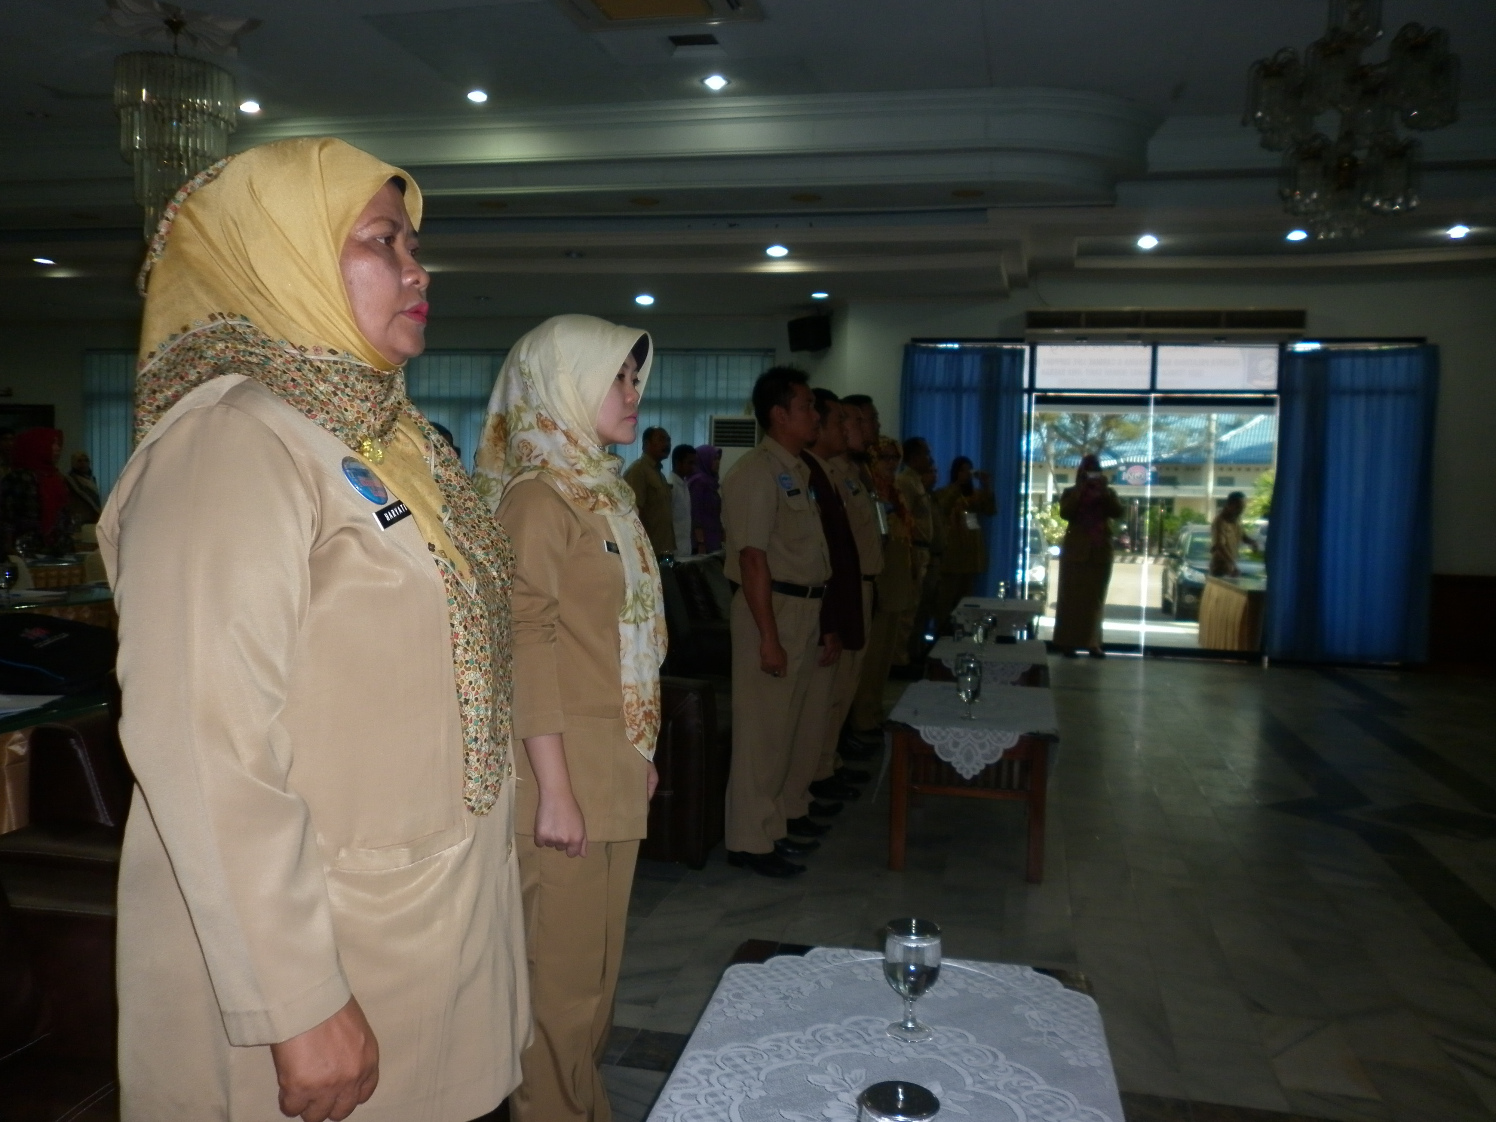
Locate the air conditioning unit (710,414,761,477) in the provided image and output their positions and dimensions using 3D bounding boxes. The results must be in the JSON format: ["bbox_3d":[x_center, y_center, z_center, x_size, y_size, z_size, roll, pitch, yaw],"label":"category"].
[{"bbox_3d":[-0.103,-0.294,10.200,0.460,1.890,0.330,2,3,4],"label":"air conditioning unit"}]

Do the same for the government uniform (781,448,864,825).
[{"bbox_3d":[0.284,0.252,4.628,0.340,1.400,0.520,3,4,20],"label":"government uniform"}]

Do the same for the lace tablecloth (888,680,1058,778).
[{"bbox_3d":[0.863,0.626,4.576,0.610,0.190,1.120,2,3,13],"label":"lace tablecloth"}]

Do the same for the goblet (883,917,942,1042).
[{"bbox_3d":[0.234,0.602,1.725,0.081,0.155,0.081,1,3,0],"label":"goblet"}]

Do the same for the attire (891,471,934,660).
[{"bbox_3d":[1.188,0.044,8.775,0.320,1.450,0.480,2,3,13],"label":"attire"}]

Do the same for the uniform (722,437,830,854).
[{"bbox_3d":[0.094,0.276,4.146,0.350,1.410,0.520,3,4,20],"label":"uniform"}]

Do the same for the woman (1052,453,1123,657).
[{"bbox_3d":[2.698,-0.048,9.650,0.560,1.620,0.460,2,3,7],"label":"woman"}]

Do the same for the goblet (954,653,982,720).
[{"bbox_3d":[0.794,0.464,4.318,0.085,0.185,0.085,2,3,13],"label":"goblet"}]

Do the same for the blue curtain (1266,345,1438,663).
[{"bbox_3d":[4.930,-0.461,9.892,1.240,2.580,0.160,2,3,13],"label":"blue curtain"}]

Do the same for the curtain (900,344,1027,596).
[{"bbox_3d":[1.739,-0.545,9.864,0.980,2.460,0.160,2,3,11],"label":"curtain"}]

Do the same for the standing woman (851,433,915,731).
[{"bbox_3d":[0.732,0.119,6.579,0.310,1.586,0.460,2,3,24],"label":"standing woman"}]

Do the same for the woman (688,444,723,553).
[{"bbox_3d":[-0.305,-0.058,8.900,0.320,1.580,0.460,2,3,10],"label":"woman"}]

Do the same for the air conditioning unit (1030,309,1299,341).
[{"bbox_3d":[3.258,-1.857,9.463,2.080,0.250,0.230,2,3,11],"label":"air conditioning unit"}]

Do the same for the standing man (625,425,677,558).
[{"bbox_3d":[-0.718,-0.138,8.900,0.340,1.710,0.520,2,4,18],"label":"standing man"}]

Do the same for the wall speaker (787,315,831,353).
[{"bbox_3d":[0.551,-2.064,10.947,0.250,0.280,0.310,-15,11,-30],"label":"wall speaker"}]

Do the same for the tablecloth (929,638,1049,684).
[{"bbox_3d":[1.280,0.542,6.376,0.600,0.170,1.100,2,3,13],"label":"tablecloth"}]

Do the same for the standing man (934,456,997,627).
[{"bbox_3d":[1.666,-0.036,9.350,0.450,1.570,0.520,4,4,38],"label":"standing man"}]

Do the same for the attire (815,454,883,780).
[{"bbox_3d":[0.417,0.241,5.232,0.340,1.420,0.500,2,3,13],"label":"attire"}]

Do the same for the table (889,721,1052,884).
[{"bbox_3d":[0.856,0.791,4.574,0.590,0.490,1.100,2,3,13],"label":"table"}]

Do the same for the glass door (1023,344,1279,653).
[{"bbox_3d":[3.365,-0.502,10.308,2.030,2.630,0.100,2,3,13],"label":"glass door"}]

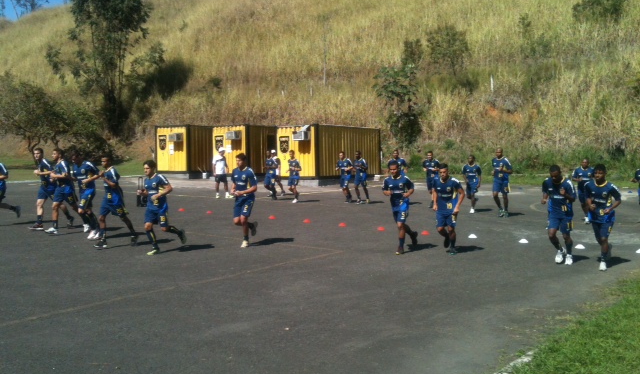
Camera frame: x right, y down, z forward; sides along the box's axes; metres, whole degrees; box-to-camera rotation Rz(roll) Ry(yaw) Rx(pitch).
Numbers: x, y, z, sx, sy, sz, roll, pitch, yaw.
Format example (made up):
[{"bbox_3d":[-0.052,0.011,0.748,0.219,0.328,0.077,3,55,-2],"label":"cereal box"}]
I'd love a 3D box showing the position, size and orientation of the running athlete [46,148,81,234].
[{"bbox_3d":[-5.524,0.081,13.937,0.550,1.812,0.720,4,6,44],"label":"running athlete"}]

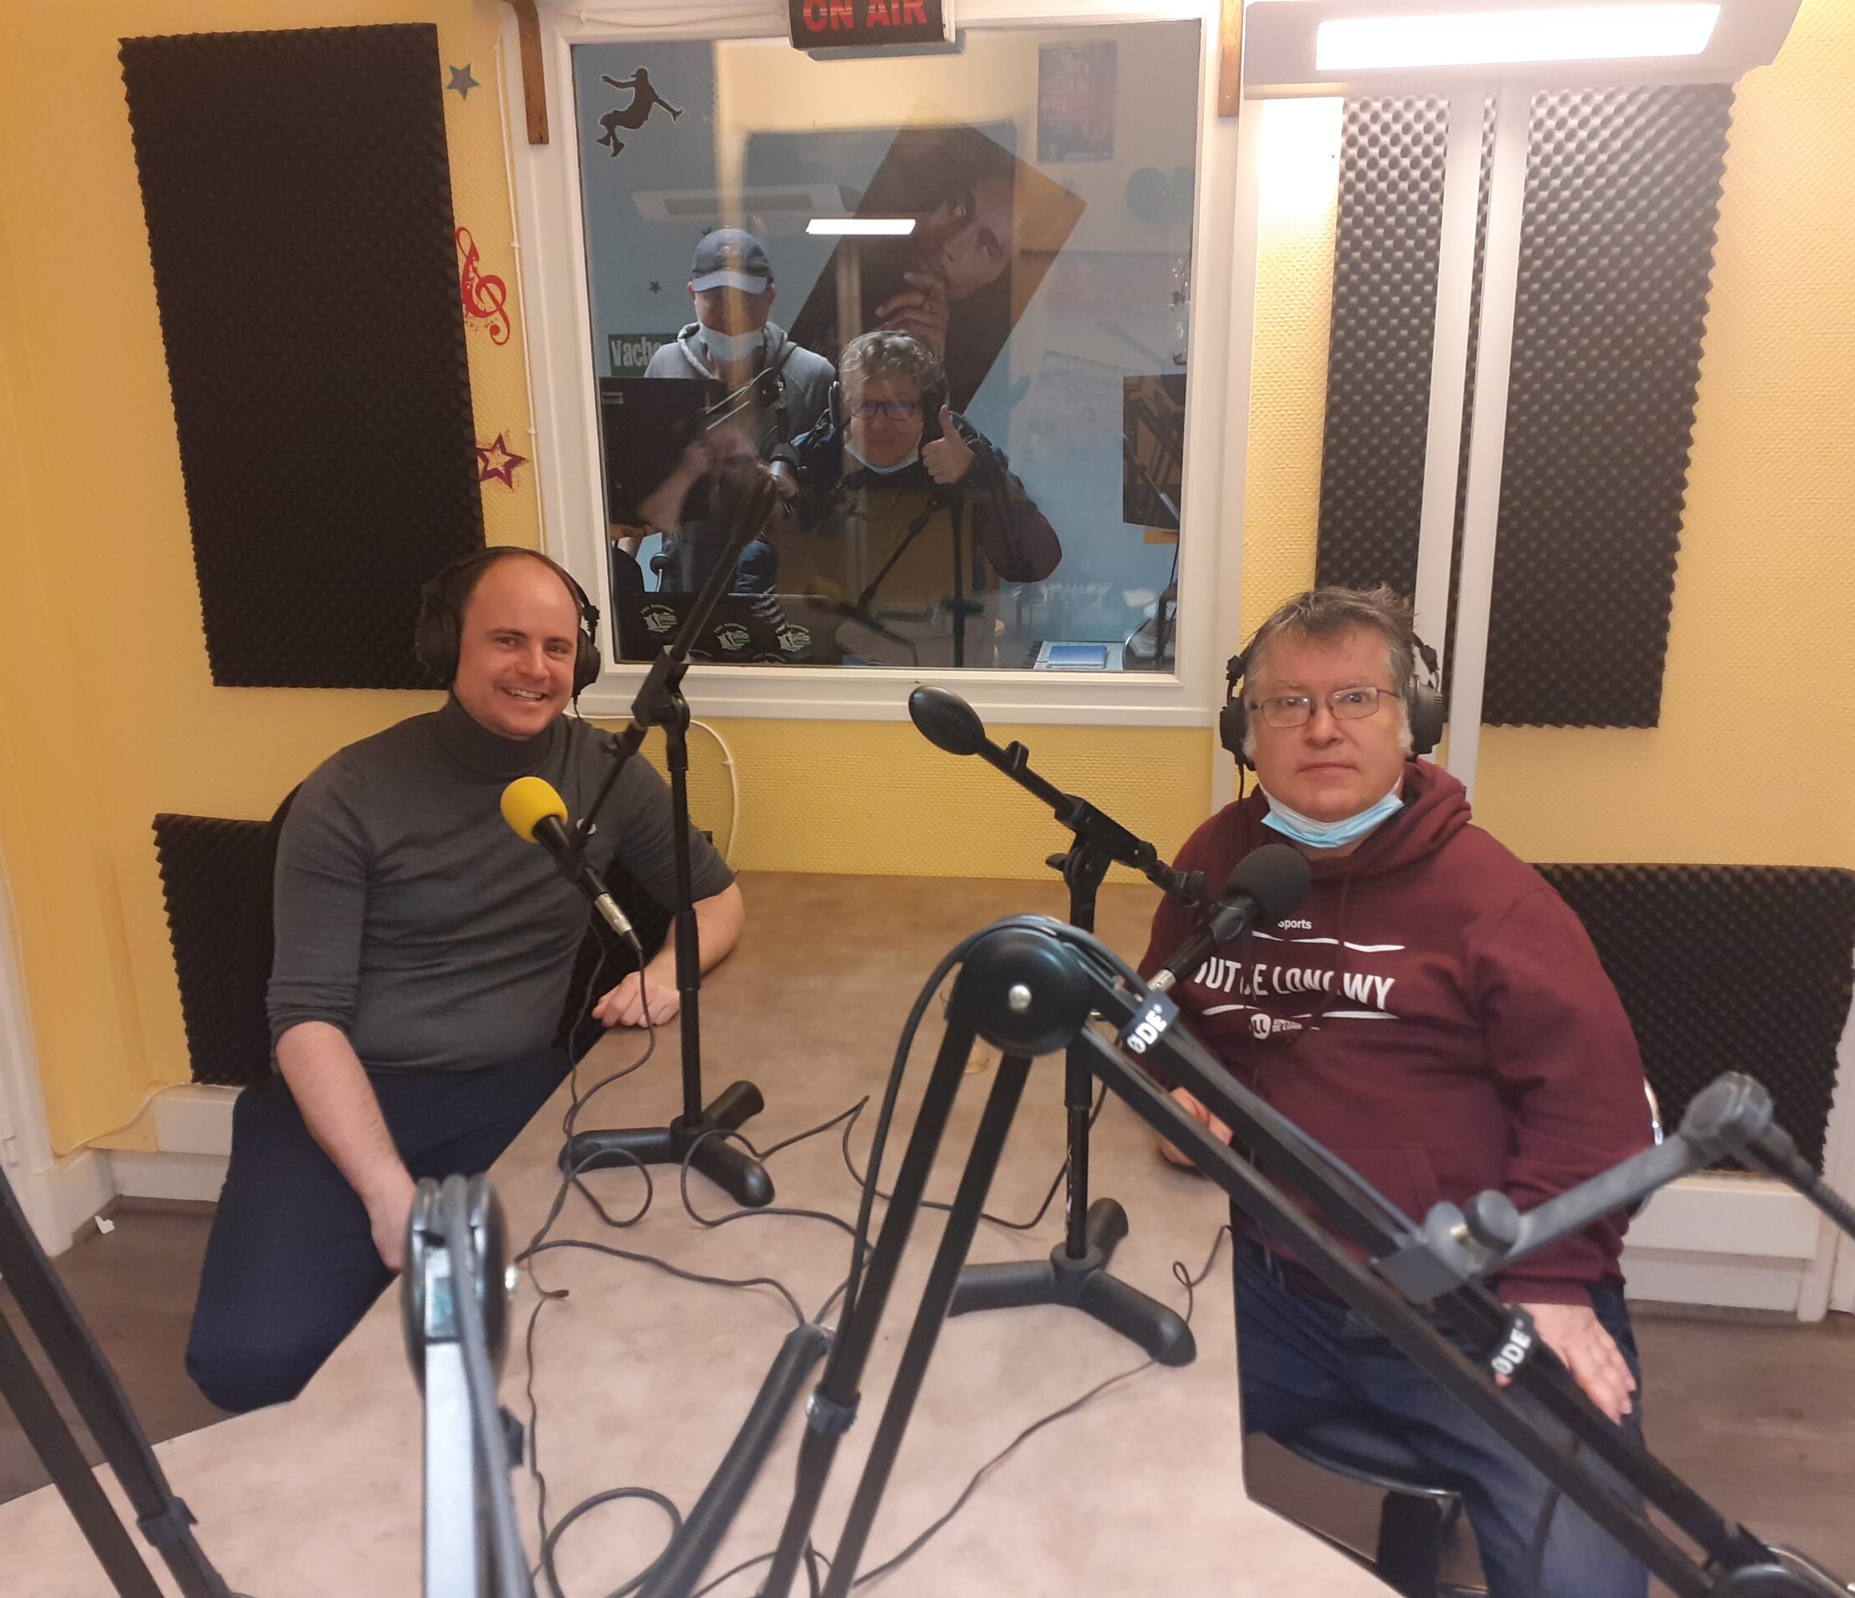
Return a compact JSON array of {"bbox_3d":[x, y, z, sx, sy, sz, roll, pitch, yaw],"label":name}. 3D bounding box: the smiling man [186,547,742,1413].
[{"bbox_3d":[-0.533,0.373,2.098,0.650,1.330,0.770,-3,17,-8],"label":"smiling man"}]

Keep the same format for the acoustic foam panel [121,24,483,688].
[{"bbox_3d":[-0.981,-0.677,2.666,0.495,1.000,0.048,2,17,8],"label":"acoustic foam panel"}]

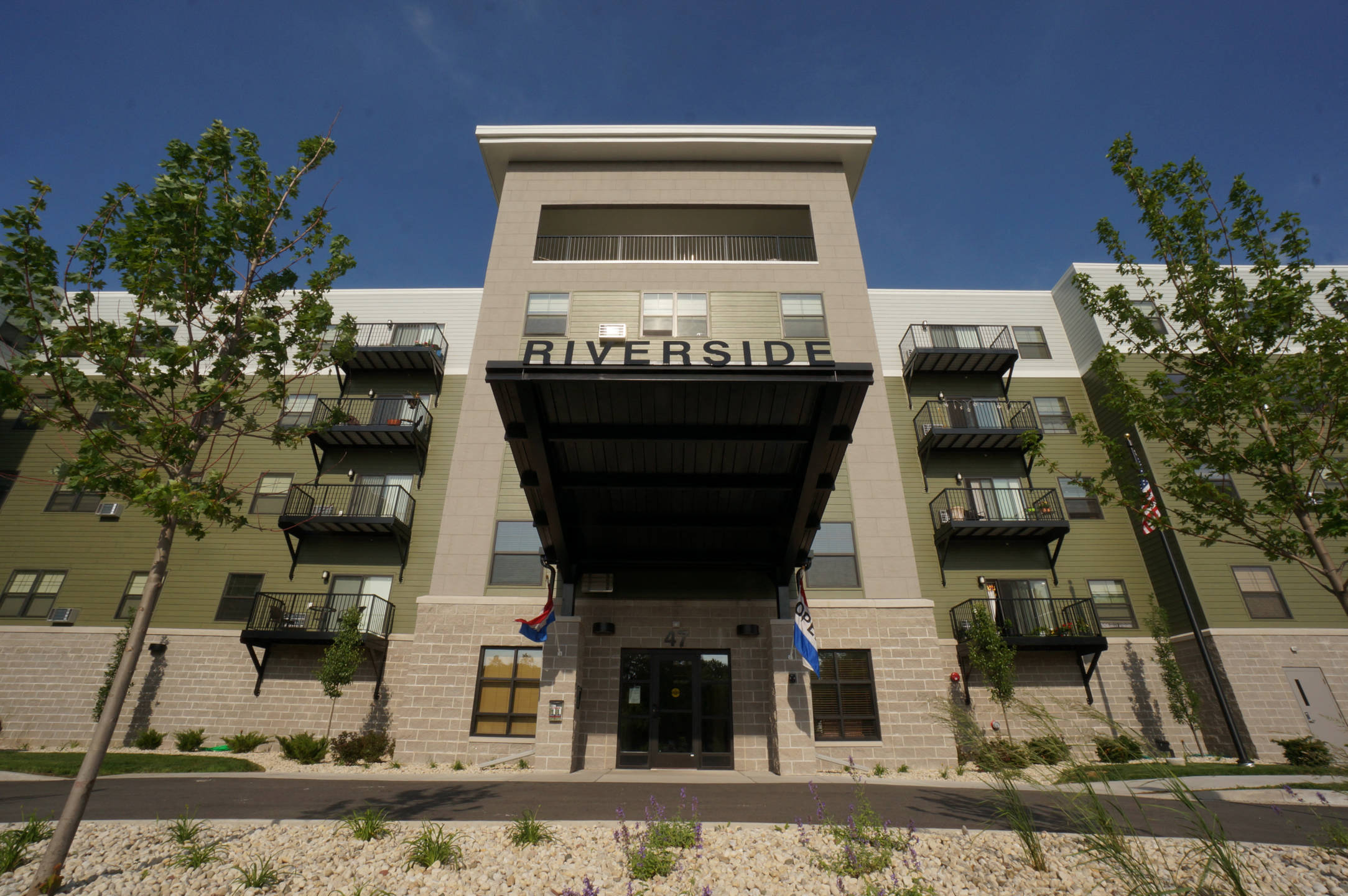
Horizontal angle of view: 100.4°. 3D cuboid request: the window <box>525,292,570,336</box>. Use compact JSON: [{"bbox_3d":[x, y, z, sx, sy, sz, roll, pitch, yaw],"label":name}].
[{"bbox_3d":[-3.509,-3.704,15.637,1.200,1.520,0.120,0,-25,0],"label":"window"}]

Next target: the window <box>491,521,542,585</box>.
[{"bbox_3d":[-3.456,2.372,12.651,1.220,1.480,0.140,0,-25,1],"label":"window"}]

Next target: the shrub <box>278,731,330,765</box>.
[{"bbox_3d":[-7.206,5.809,10.903,0.900,0.507,0.900,0,-25,0],"label":"shrub"}]

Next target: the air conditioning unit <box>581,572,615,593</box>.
[{"bbox_3d":[-1.663,2.992,12.332,0.710,0.420,0.320,0,-25,1],"label":"air conditioning unit"}]

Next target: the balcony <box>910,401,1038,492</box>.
[{"bbox_3d":[9.995,-0.045,18.355,3.520,2.600,1.350,0,-25,1],"label":"balcony"}]

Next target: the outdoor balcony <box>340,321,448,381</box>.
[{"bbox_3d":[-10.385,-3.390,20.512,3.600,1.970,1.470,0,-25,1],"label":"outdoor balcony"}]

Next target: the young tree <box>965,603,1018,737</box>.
[{"bbox_3d":[8.424,5.981,14.670,1.120,3.700,1.100,0,-25,1],"label":"young tree"}]

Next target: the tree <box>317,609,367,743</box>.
[{"bbox_3d":[-8.464,5.771,14.141,1.150,3.480,1.140,0,-25,1],"label":"tree"}]

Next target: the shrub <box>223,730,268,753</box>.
[{"bbox_3d":[-11.313,7.779,14.835,1.200,0.520,1.000,0,-25,1],"label":"shrub"}]

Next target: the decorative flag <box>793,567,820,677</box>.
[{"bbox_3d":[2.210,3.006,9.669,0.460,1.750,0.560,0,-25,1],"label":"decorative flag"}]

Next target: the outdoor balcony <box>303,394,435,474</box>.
[{"bbox_3d":[-10.384,-0.318,19.101,3.570,2.450,1.470,0,-25,1],"label":"outdoor balcony"}]

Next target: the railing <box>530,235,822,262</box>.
[{"bbox_3d":[0.047,-5.537,17.179,8.220,1.040,1.500,0,-25,1],"label":"railing"}]

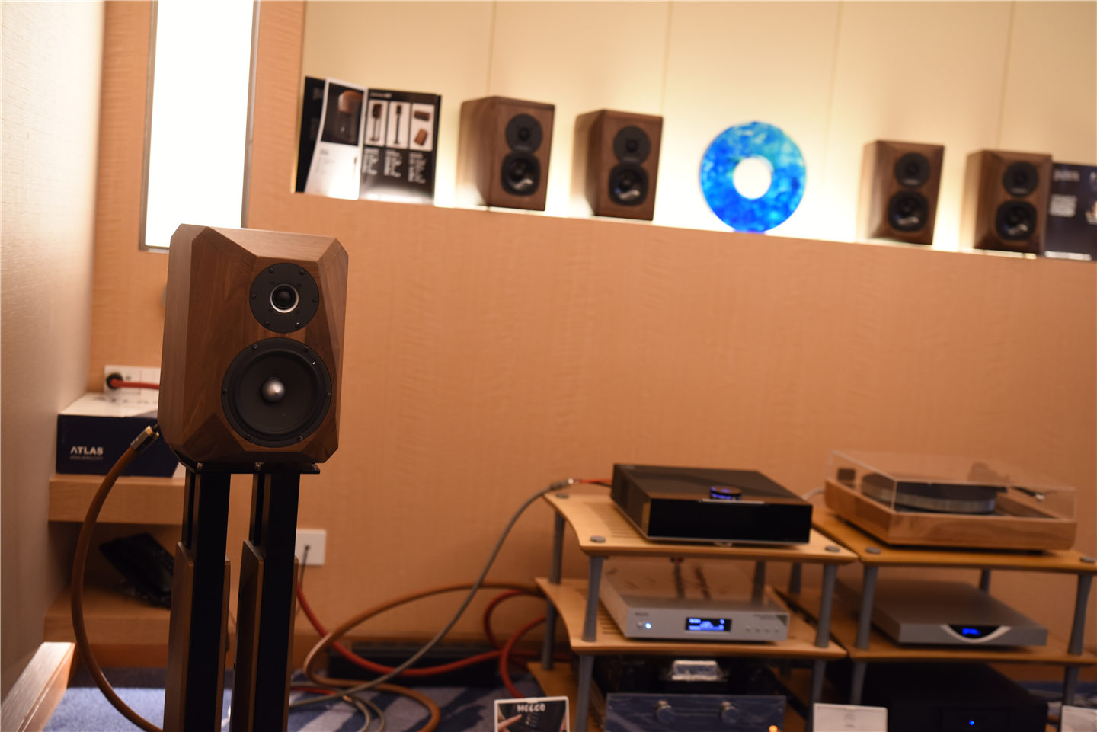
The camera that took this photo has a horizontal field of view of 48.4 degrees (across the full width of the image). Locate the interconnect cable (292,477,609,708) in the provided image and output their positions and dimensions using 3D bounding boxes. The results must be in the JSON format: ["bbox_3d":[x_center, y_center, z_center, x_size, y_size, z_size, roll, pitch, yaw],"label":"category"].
[{"bbox_3d":[-0.234,0.512,2.880,0.720,0.560,0.200,4,7,-10],"label":"interconnect cable"}]

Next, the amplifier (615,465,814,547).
[{"bbox_3d":[0.351,0.302,2.701,0.350,0.106,0.344,4,7,-10],"label":"amplifier"}]

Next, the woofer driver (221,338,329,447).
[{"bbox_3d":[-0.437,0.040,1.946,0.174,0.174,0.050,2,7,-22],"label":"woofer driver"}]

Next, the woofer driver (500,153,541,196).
[{"bbox_3d":[-0.076,-0.490,3.111,0.109,0.109,0.035,2,7,-27],"label":"woofer driver"}]

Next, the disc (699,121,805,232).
[{"bbox_3d":[0.540,-0.500,3.224,0.288,0.288,0.030,4,7,-10],"label":"disc"}]

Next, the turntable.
[{"bbox_3d":[0.929,0.309,2.848,0.447,0.150,0.355,4,7,-11],"label":"turntable"}]

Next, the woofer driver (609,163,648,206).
[{"bbox_3d":[0.200,-0.468,3.141,0.108,0.108,0.035,2,7,-22],"label":"woofer driver"}]

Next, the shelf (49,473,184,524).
[{"bbox_3d":[-0.913,0.271,2.705,0.308,0.090,0.305,4,7,-10],"label":"shelf"}]

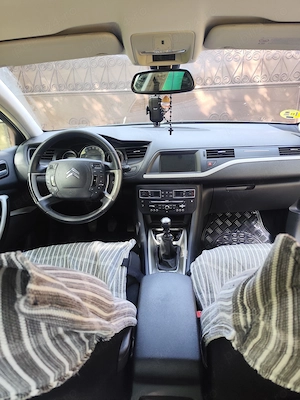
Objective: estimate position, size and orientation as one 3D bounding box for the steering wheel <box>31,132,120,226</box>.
[{"bbox_3d":[-0.300,-0.094,1.095,0.380,0.380,0.100,-1,-7,2],"label":"steering wheel"}]

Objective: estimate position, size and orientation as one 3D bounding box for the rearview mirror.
[{"bbox_3d":[0.053,-0.462,1.039,0.250,0.080,0.045,4,22,19],"label":"rearview mirror"}]

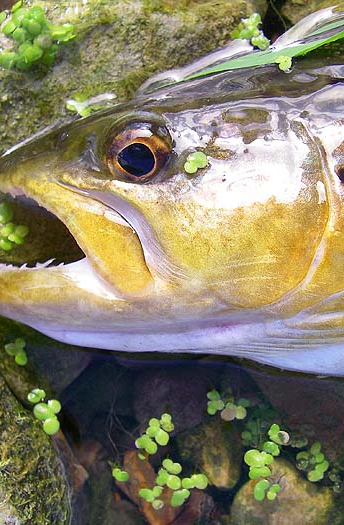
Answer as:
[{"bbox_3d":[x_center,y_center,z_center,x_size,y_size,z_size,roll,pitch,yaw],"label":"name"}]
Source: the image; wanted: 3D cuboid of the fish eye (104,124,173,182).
[{"bbox_3d":[-0.010,-0.032,0.225,0.018,0.012,0.017,3,92,7],"label":"fish eye"}]

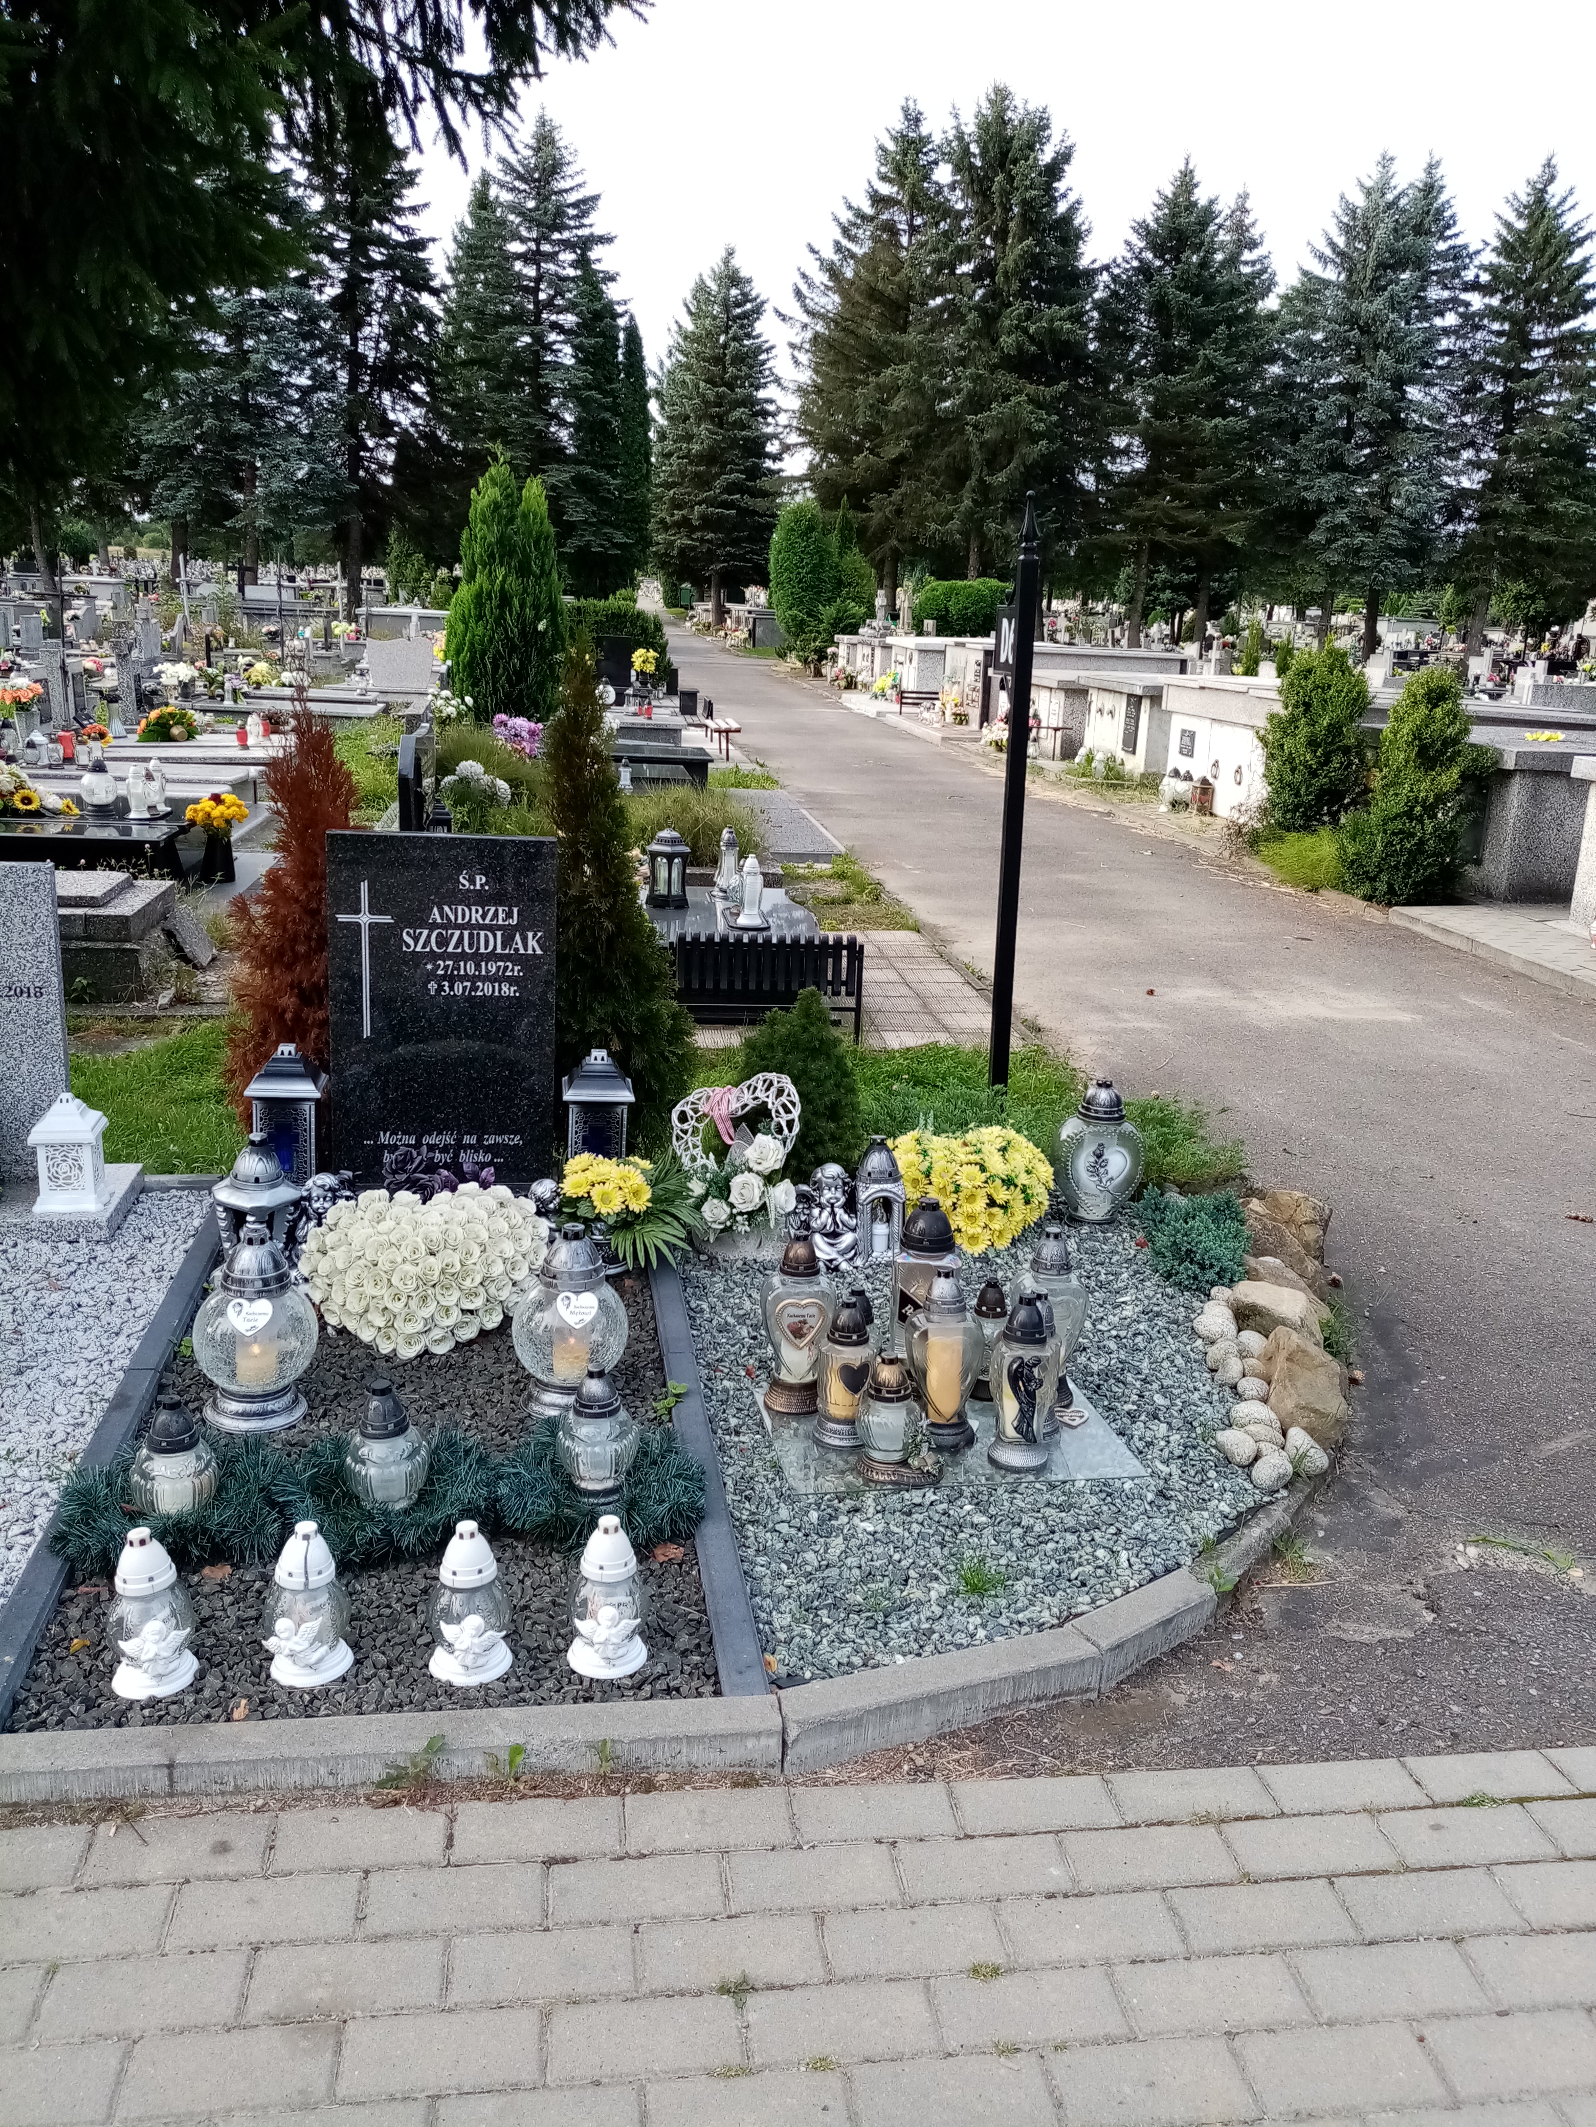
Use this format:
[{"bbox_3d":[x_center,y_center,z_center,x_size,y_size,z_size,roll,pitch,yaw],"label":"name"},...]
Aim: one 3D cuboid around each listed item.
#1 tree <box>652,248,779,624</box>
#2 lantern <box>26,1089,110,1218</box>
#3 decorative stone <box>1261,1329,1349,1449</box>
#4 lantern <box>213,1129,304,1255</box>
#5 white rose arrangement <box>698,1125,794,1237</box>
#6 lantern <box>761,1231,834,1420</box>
[{"bbox_3d":[-2.701,-20.618,53.000,4.150,11.800,4.150,3,16,0],"label":"tree"},{"bbox_3d":[-1.628,0.190,3.589,0.144,0.260,0.144,1,15,-8],"label":"lantern"},{"bbox_3d":[0.935,0.576,2.922,0.165,0.160,0.180,8,18,19],"label":"decorative stone"},{"bbox_3d":[-1.133,0.280,3.354,0.185,0.290,0.185,-1,17,-9],"label":"lantern"},{"bbox_3d":[-0.109,0.247,3.367,0.196,0.213,0.147,3,17,0],"label":"white rose arrangement"},{"bbox_3d":[0.001,0.447,2.808,0.128,0.330,0.115,2,16,-4],"label":"lantern"}]

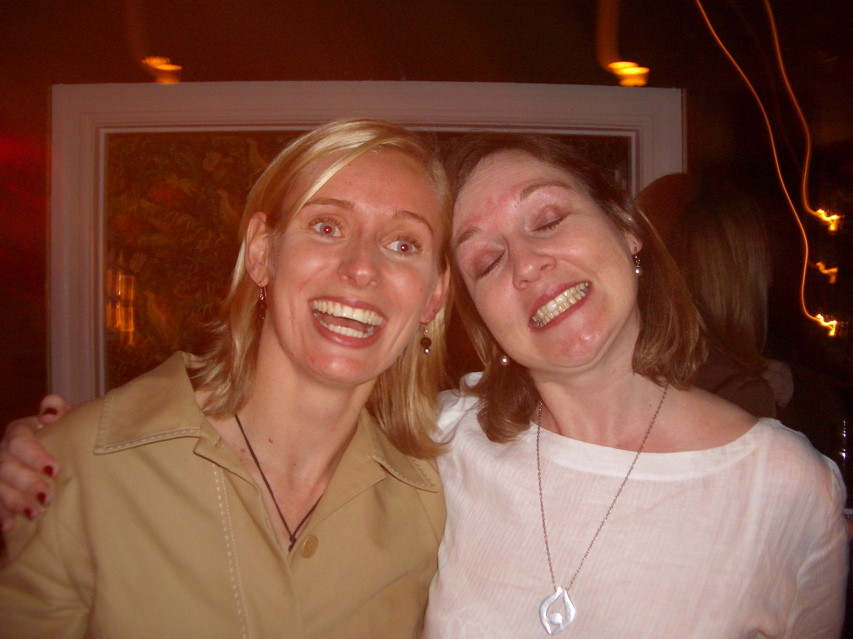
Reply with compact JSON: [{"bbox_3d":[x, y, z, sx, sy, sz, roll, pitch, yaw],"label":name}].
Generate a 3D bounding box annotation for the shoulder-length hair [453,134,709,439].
[{"bbox_3d":[0.114,-0.034,0.760,0.212,0.280,0.210,-26,-5,20],"label":"shoulder-length hair"}]

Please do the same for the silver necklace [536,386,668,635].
[{"bbox_3d":[0.153,0.149,0.765,0.130,0.235,0.130,-3,-4,19],"label":"silver necklace"}]

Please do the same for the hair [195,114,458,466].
[{"bbox_3d":[-0.074,-0.035,0.755,0.230,0.285,0.215,12,2,-12],"label":"hair"}]

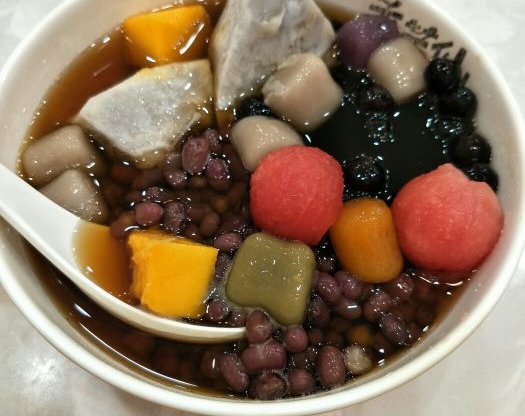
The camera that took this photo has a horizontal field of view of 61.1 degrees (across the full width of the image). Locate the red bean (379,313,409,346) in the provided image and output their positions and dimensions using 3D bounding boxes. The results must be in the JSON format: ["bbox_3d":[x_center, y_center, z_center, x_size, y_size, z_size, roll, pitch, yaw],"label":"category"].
[{"bbox_3d":[0.035,0.033,0.120,0.006,0.006,0.010,-25,68,-13],"label":"red bean"}]

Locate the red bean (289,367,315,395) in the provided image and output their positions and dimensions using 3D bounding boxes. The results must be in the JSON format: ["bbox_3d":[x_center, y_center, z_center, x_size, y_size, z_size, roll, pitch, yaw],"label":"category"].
[{"bbox_3d":[0.011,0.049,0.125,0.007,0.008,0.008,2,64,0],"label":"red bean"}]

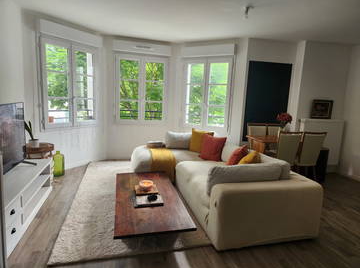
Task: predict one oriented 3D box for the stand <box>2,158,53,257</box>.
[{"bbox_3d":[-1.806,0.711,2.610,0.380,0.445,1.530,0,10,-15],"label":"stand"}]

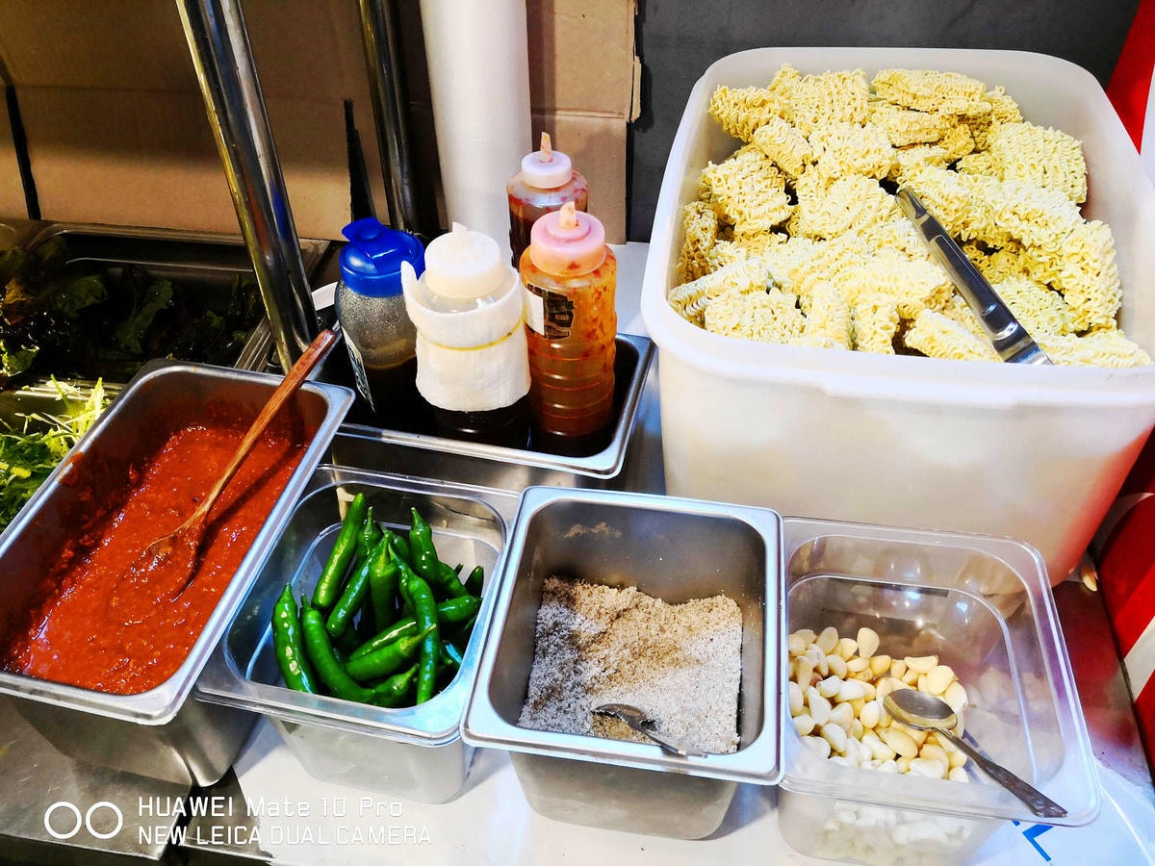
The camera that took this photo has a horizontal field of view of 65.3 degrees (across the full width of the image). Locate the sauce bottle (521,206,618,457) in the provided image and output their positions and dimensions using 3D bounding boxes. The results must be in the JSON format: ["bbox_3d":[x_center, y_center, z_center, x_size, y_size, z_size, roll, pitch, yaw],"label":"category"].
[{"bbox_3d":[-0.007,-0.061,0.705,0.070,0.260,0.070,0,44,0],"label":"sauce bottle"}]

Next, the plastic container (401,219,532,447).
[{"bbox_3d":[-0.084,-0.061,0.721,0.087,0.235,0.084,0,44,0],"label":"plastic container"}]

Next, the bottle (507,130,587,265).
[{"bbox_3d":[-0.026,-0.146,0.804,0.066,0.255,0.066,9,44,9],"label":"bottle"}]

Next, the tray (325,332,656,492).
[{"bbox_3d":[-0.079,-0.009,0.760,0.265,0.107,0.162,9,44,9],"label":"tray"}]

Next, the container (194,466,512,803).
[{"bbox_3d":[-0.118,0.143,0.594,0.162,0.145,0.176,8,44,7],"label":"container"}]

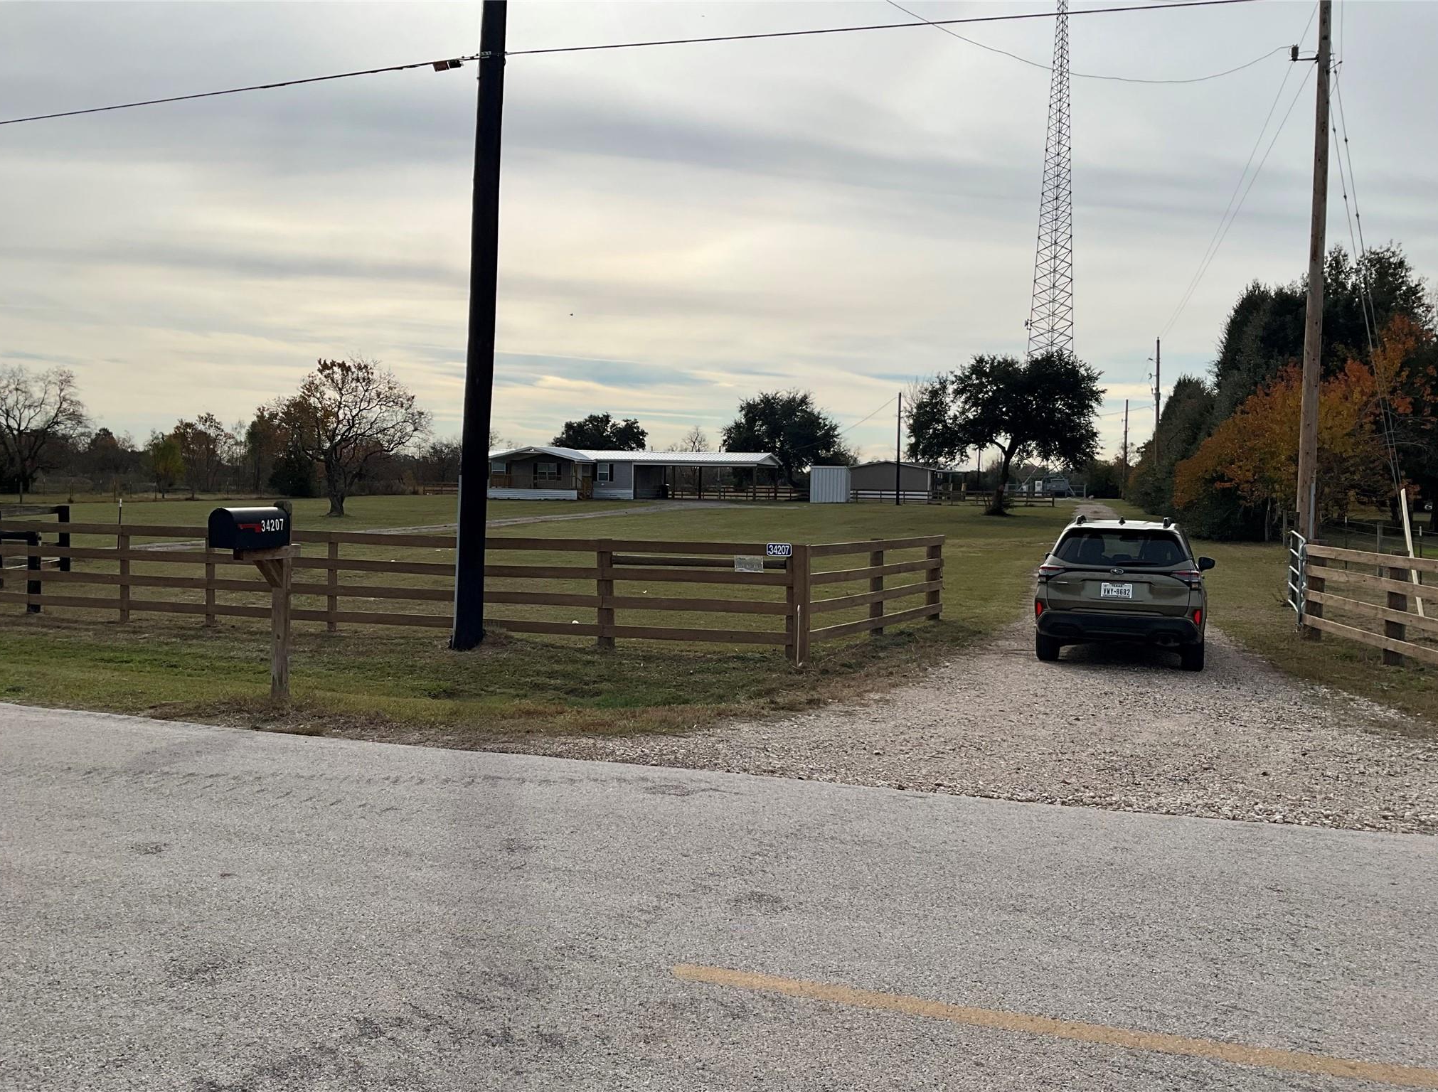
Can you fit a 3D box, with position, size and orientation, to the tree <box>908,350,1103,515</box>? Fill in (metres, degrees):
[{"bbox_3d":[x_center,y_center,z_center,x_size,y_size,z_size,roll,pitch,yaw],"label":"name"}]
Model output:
[{"bbox_3d":[17.825,-7.088,76.000,11.800,9.900,11.000,1,3,0],"label":"tree"}]

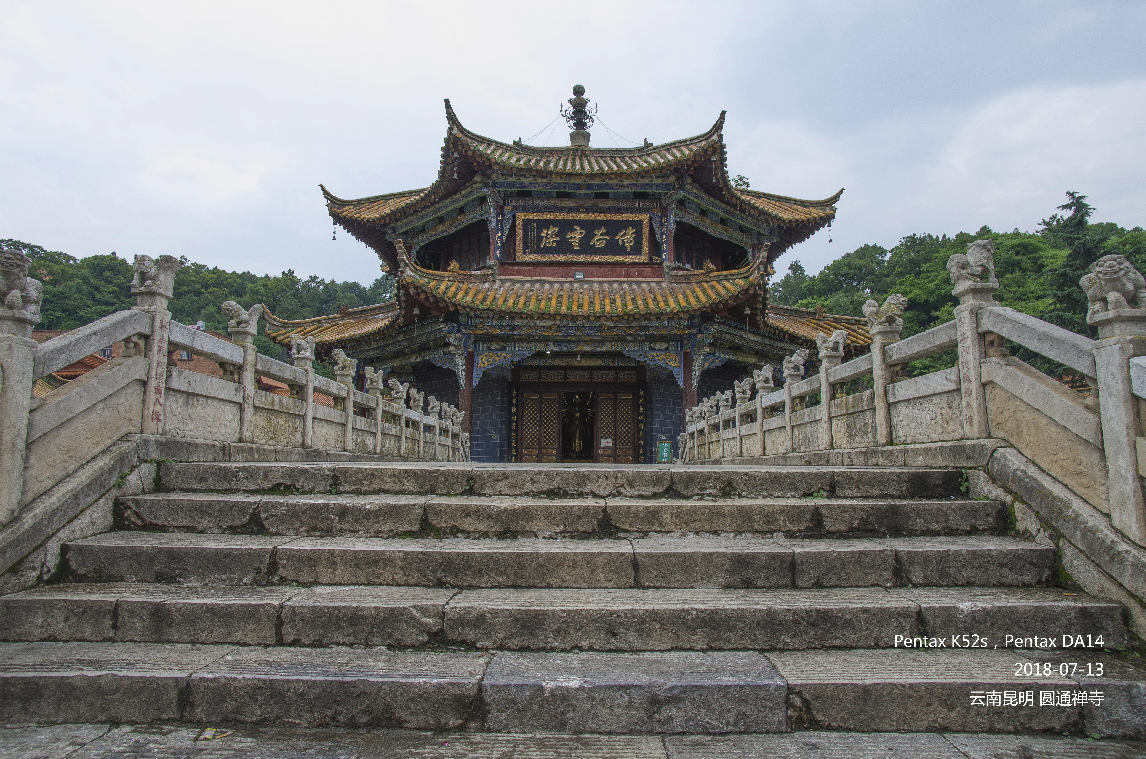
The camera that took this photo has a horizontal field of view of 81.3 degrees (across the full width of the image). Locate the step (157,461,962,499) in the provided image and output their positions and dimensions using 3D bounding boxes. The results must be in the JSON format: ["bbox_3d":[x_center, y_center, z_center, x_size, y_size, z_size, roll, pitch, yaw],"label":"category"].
[{"bbox_3d":[-0.064,0.588,3.820,4.400,0.162,0.350,0,-7,1],"label":"step"}]

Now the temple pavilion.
[{"bbox_3d":[0.311,-3.527,23.439,18.600,14.480,18.400,0,-7,1],"label":"temple pavilion"}]

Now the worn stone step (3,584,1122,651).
[{"bbox_3d":[-0.077,0.992,2.787,4.400,0.176,0.350,0,-7,1],"label":"worn stone step"}]

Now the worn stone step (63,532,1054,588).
[{"bbox_3d":[-0.073,0.860,3.130,4.400,0.173,0.350,0,-7,1],"label":"worn stone step"}]

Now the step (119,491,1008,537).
[{"bbox_3d":[-0.068,0.713,3.473,4.400,0.176,0.350,0,-7,1],"label":"step"}]

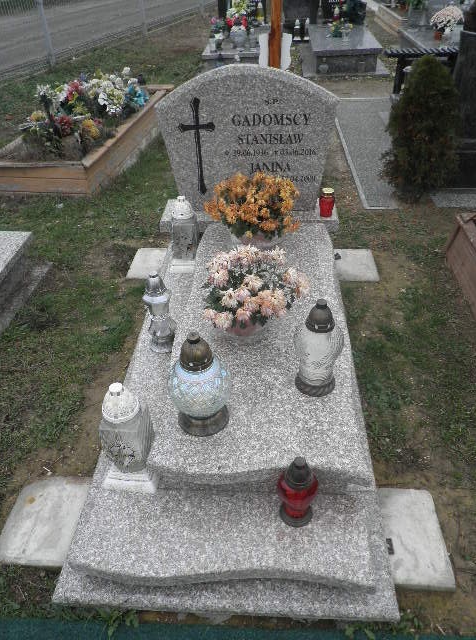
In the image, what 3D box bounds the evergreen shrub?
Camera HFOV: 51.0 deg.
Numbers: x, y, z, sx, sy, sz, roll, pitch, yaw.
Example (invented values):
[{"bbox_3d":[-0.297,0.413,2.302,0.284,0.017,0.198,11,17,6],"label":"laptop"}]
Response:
[{"bbox_3d":[1.120,-1.166,3.034,0.450,0.784,0.450,1,39,4],"label":"evergreen shrub"}]

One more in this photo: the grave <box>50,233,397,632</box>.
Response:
[{"bbox_3d":[0.022,0.103,1.976,0.854,0.145,1.940,1,38,4],"label":"grave"}]

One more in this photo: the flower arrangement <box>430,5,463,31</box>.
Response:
[{"bbox_3d":[2.475,-3.577,5.912,0.400,0.300,0.380,1,38,4],"label":"flower arrangement"}]

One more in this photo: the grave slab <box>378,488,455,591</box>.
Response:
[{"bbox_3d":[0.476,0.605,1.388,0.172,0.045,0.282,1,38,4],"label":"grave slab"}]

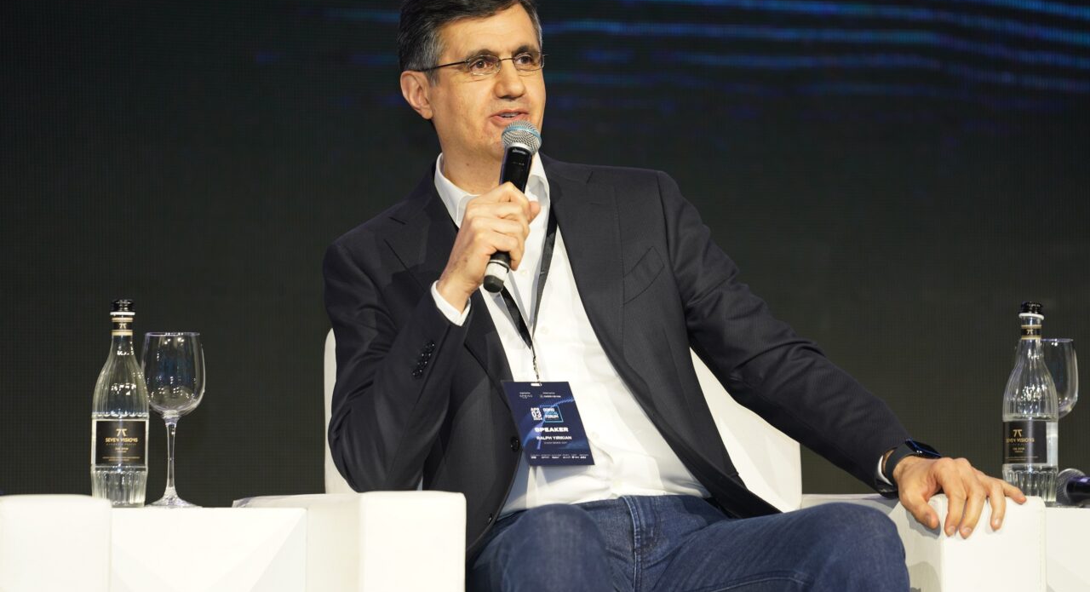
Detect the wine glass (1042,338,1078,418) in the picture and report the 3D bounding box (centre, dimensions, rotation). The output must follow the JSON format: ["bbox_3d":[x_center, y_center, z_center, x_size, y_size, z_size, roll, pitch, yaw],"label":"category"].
[{"bbox_3d":[0.665,0.168,8.010,0.081,0.226,0.081,1,-2,0],"label":"wine glass"}]

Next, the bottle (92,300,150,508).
[{"bbox_3d":[-0.544,0.138,7.760,0.072,0.267,0.072,1,-2,-7],"label":"bottle"}]

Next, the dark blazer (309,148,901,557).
[{"bbox_3d":[0.092,0.078,7.830,0.750,0.530,0.450,-5,-9,-8],"label":"dark blazer"}]

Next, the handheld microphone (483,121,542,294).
[{"bbox_3d":[-0.046,-0.114,7.740,0.052,0.247,0.052,11,-27,0],"label":"handheld microphone"}]

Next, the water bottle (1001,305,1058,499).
[{"bbox_3d":[0.636,0.142,7.920,0.072,0.268,0.072,1,-2,0],"label":"water bottle"}]

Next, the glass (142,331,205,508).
[{"bbox_3d":[-0.480,0.160,7.820,0.081,0.226,0.081,1,-2,0],"label":"glass"}]

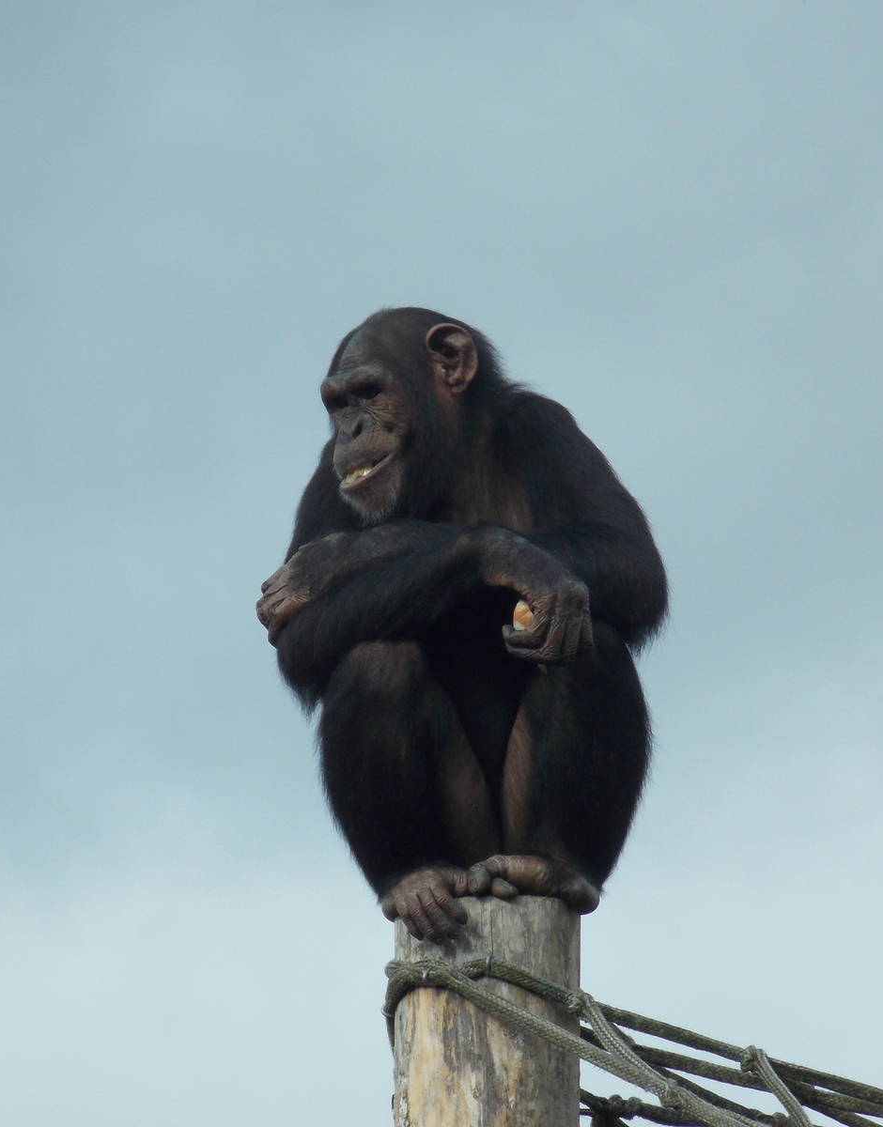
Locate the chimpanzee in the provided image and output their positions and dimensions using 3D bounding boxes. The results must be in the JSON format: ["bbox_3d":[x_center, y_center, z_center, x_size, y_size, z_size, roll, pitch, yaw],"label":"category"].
[{"bbox_3d":[0.026,0.071,12.000,0.460,0.730,0.490,-4,-13,18],"label":"chimpanzee"}]

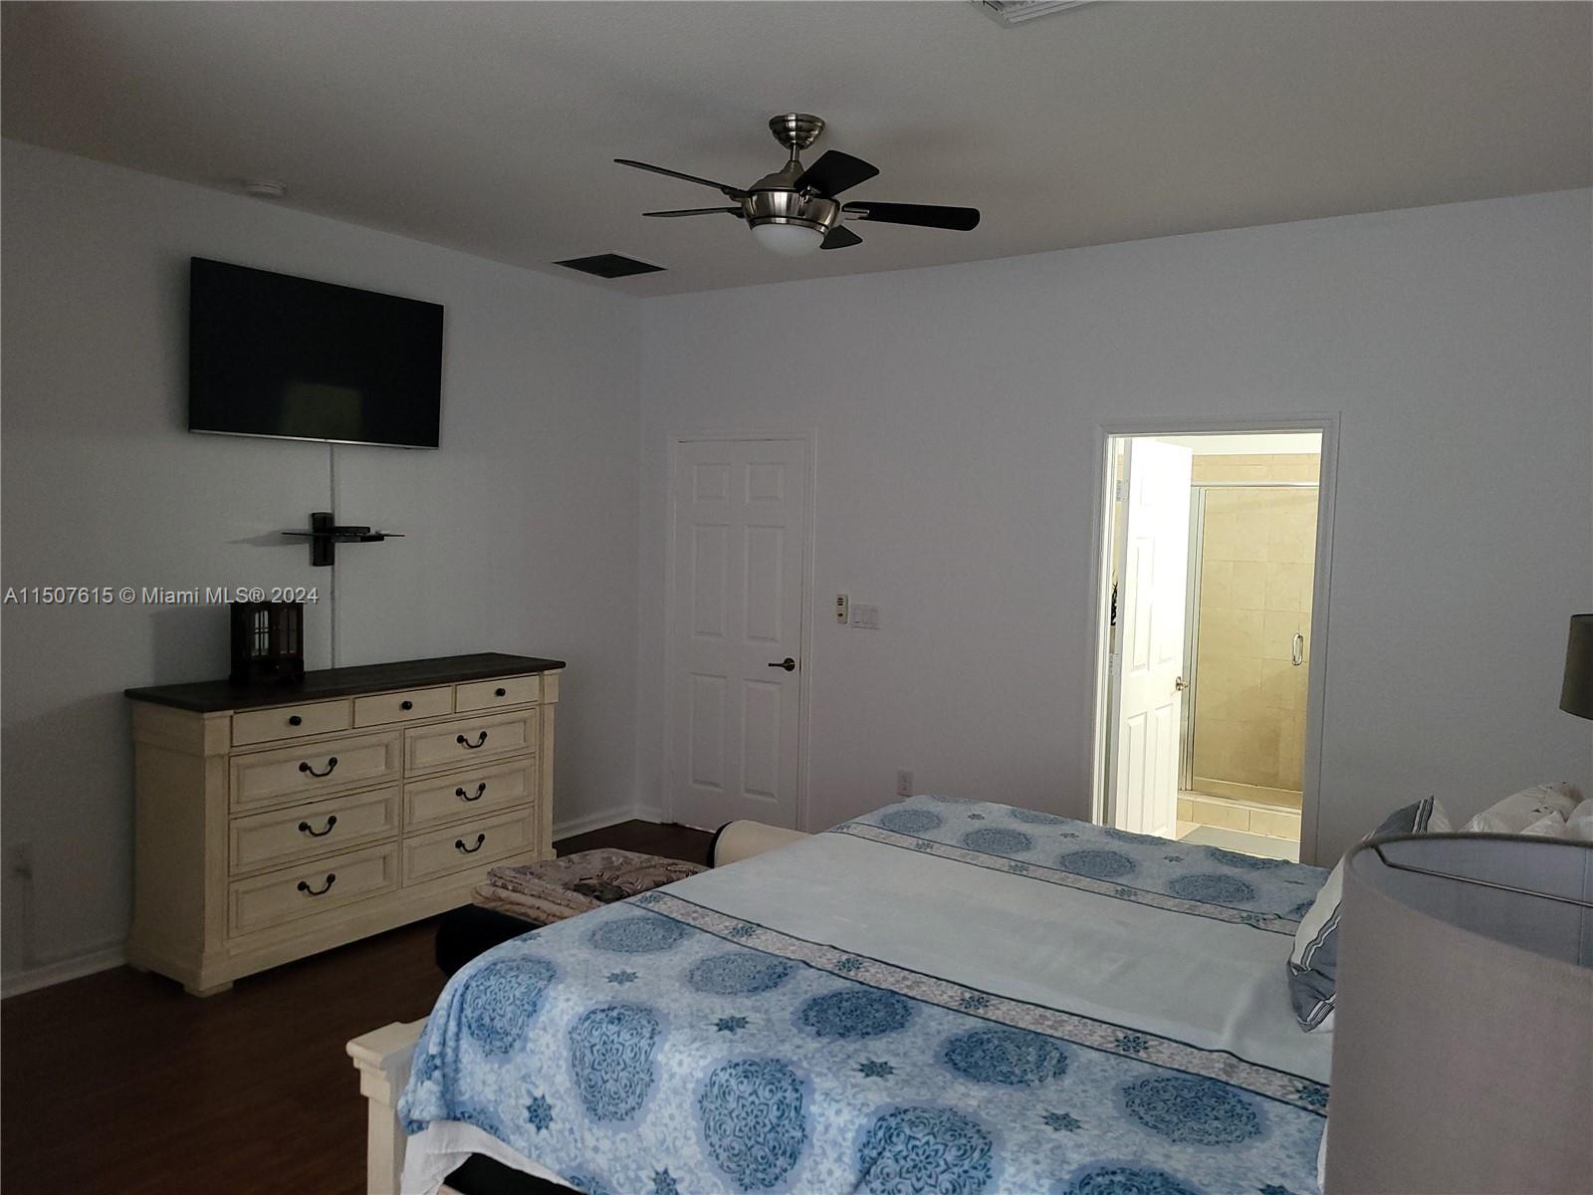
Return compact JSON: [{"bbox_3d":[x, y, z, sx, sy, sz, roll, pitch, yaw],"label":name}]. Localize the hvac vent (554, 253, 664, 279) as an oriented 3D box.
[{"bbox_3d":[-0.871,-1.536,5.600,0.390,0.030,0.390,4,5,34],"label":"hvac vent"}]

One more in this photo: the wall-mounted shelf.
[{"bbox_3d":[-1.815,-0.225,4.769,0.280,0.215,0.390,4,5,34],"label":"wall-mounted shelf"}]

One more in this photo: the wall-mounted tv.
[{"bbox_3d":[-1.884,-0.932,4.773,0.065,0.632,1.113,7,6,34],"label":"wall-mounted tv"}]

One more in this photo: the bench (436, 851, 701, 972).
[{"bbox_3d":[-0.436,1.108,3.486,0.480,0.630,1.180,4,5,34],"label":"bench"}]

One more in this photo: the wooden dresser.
[{"bbox_3d":[-1.713,0.807,4.815,0.481,1.000,1.658,4,5,35],"label":"wooden dresser"}]

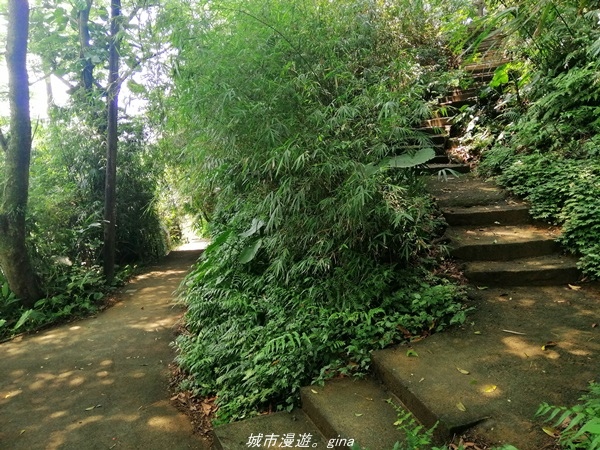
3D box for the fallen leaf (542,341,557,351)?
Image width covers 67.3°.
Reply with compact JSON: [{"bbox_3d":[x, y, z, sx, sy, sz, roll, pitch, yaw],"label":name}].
[{"bbox_3d":[1.910,0.922,3.450,0.090,0.040,0.065,0,3,0],"label":"fallen leaf"}]

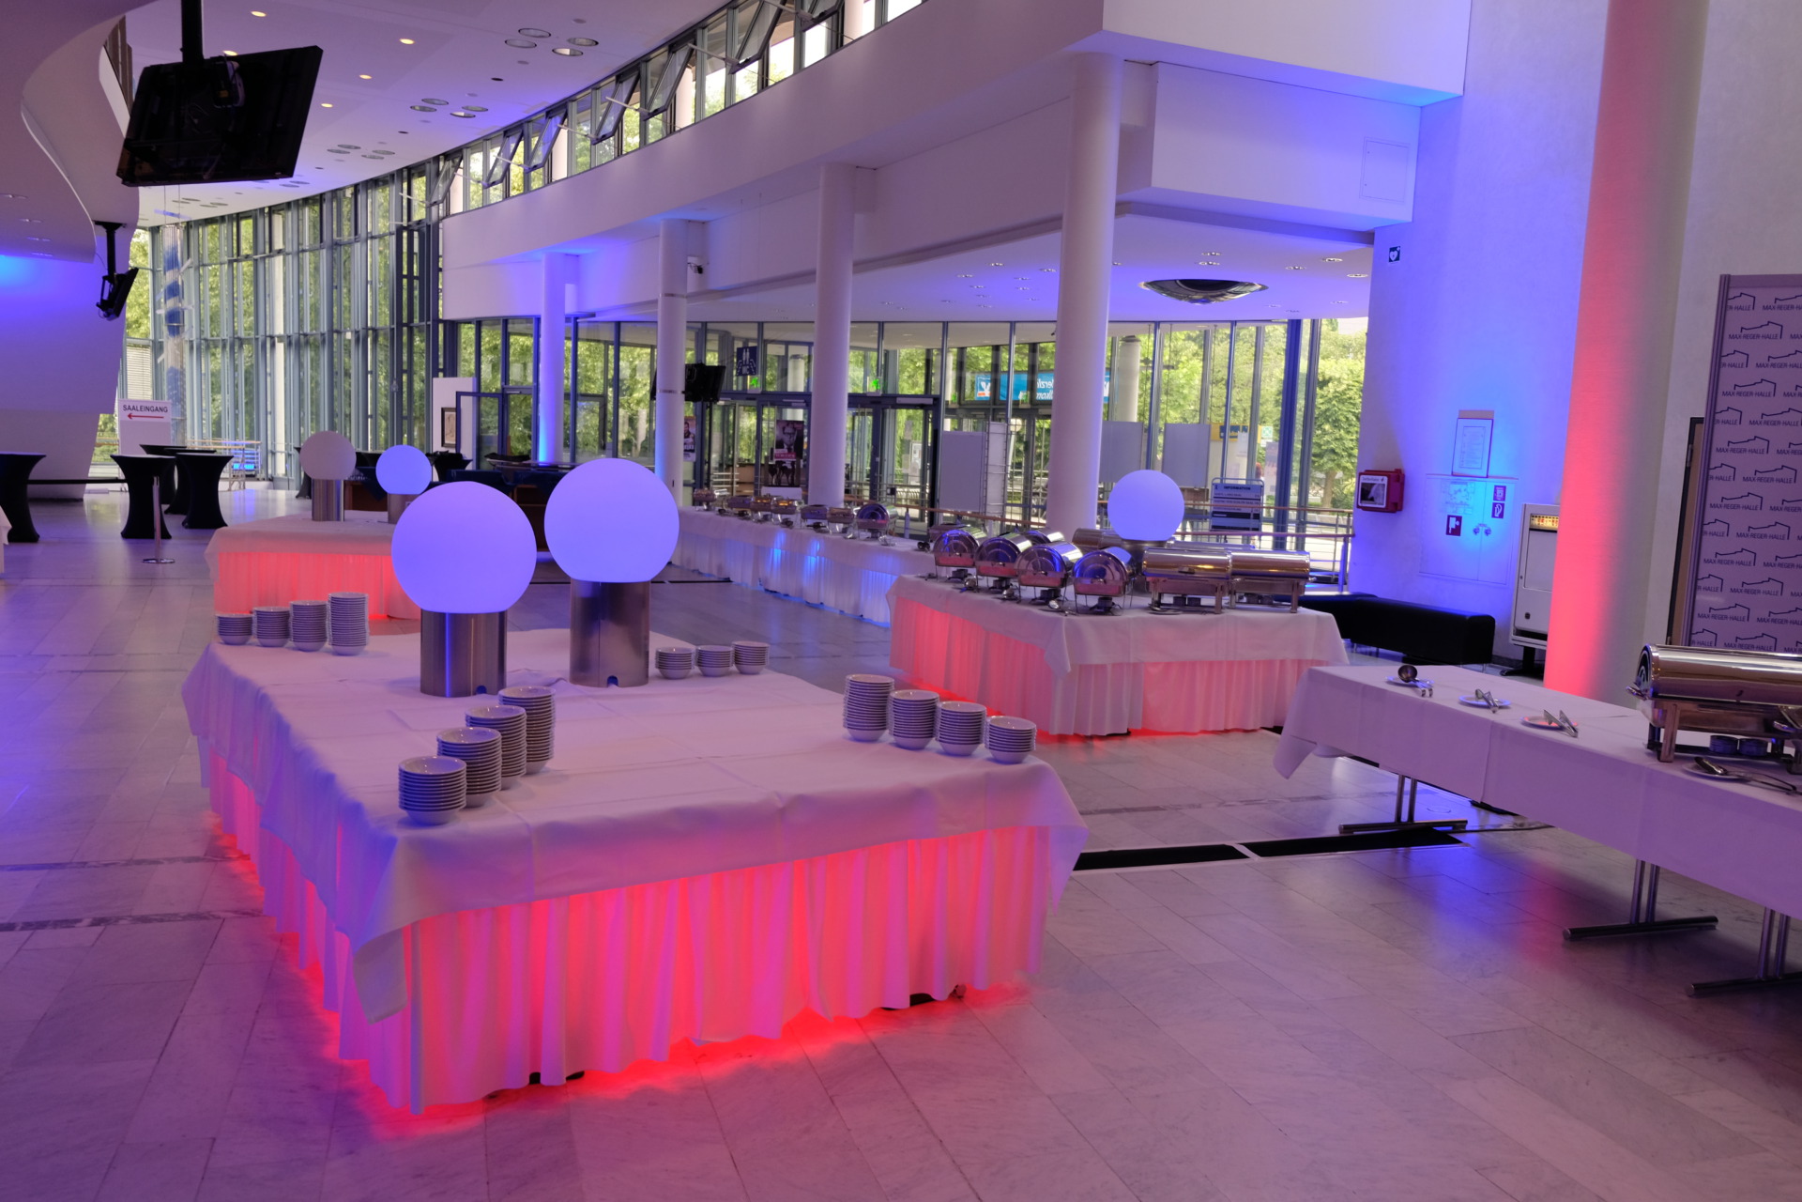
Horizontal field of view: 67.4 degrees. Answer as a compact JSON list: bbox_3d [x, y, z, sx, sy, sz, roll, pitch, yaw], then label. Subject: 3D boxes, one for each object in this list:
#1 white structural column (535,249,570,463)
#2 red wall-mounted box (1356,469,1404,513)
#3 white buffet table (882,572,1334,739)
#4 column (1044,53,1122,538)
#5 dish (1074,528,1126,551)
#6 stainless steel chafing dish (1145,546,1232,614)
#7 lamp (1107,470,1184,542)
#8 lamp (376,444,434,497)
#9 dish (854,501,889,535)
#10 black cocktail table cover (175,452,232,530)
[{"bbox_3d":[-6.627,-4.057,25.750,0.445,4.980,0.445,2,7,0],"label":"white structural column"},{"bbox_3d":[4.930,-1.130,13.879,0.190,0.400,0.450,0,7,-21],"label":"red wall-mounted box"},{"bbox_3d":[1.384,0.316,9.532,2.050,0.733,2.400,0,7,-23],"label":"white buffet table"},{"bbox_3d":[1.552,-2.102,11.654,0.445,4.980,0.445,2,7,0],"label":"column"},{"bbox_3d":[1.580,-0.354,10.284,0.580,0.380,0.365,4,7,14],"label":"dish"},{"bbox_3d":[1.804,-0.133,8.445,0.580,0.380,0.365,4,7,14],"label":"stainless steel chafing dish"},{"bbox_3d":[1.634,-0.625,8.998,0.500,0.470,0.500,4,7,10],"label":"lamp"},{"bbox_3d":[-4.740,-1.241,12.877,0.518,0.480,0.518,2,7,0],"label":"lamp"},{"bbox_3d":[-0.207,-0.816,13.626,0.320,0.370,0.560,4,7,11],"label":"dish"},{"bbox_3d":[-10.526,-1.661,20.434,0.810,1.100,0.810,-1,7,-27],"label":"black cocktail table cover"}]

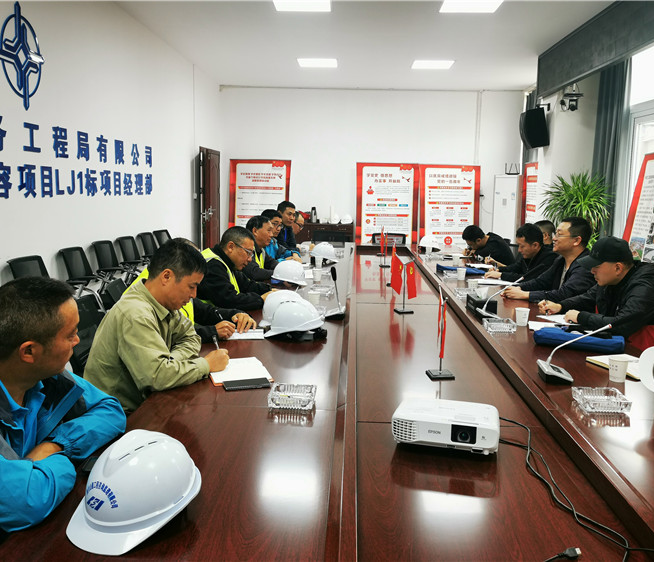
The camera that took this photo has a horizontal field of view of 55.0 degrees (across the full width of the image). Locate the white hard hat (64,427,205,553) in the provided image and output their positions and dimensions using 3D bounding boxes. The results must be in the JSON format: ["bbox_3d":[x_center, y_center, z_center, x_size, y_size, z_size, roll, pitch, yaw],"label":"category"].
[{"bbox_3d":[-0.388,0.396,1.254,0.210,0.150,0.275,8,24,39],"label":"white hard hat"}]

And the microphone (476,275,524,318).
[{"bbox_3d":[0.919,0.087,3.232,0.300,0.280,0.130,4,9,19],"label":"microphone"}]

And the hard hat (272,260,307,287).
[{"bbox_3d":[-0.243,-0.063,4.400,0.275,0.150,0.210,13,9,2],"label":"hard hat"}]

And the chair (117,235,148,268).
[{"bbox_3d":[-1.961,-0.035,6.844,0.570,0.850,0.570,2,9,2],"label":"chair"}]

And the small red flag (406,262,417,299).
[{"bbox_3d":[0.513,-0.003,3.802,0.030,0.210,0.140,-1,9,-15],"label":"small red flag"}]

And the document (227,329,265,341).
[{"bbox_3d":[-0.382,0.244,2.934,0.210,0.012,0.200,0,8,-5],"label":"document"}]

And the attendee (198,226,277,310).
[{"bbox_3d":[-0.625,0.281,3.734,0.620,1.210,0.570,2,9,7],"label":"attendee"}]

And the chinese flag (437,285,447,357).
[{"bbox_3d":[0.460,0.160,2.537,0.050,0.250,0.300,1,8,2],"label":"chinese flag"}]

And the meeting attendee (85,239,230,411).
[{"bbox_3d":[-0.674,0.459,2.407,0.630,1.250,0.560,2,9,8],"label":"meeting attendee"}]

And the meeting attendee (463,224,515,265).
[{"bbox_3d":[1.564,0.039,6.011,0.660,1.090,0.520,0,8,-4],"label":"meeting attendee"}]

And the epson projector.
[{"bbox_3d":[0.365,0.440,1.909,0.302,0.084,0.240,4,12,13],"label":"epson projector"}]

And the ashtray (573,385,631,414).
[{"bbox_3d":[0.897,0.392,2.058,0.150,0.046,0.150,2,9,2],"label":"ashtray"}]

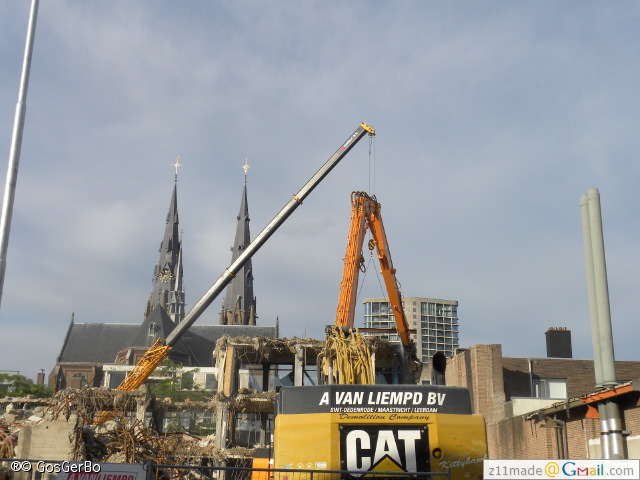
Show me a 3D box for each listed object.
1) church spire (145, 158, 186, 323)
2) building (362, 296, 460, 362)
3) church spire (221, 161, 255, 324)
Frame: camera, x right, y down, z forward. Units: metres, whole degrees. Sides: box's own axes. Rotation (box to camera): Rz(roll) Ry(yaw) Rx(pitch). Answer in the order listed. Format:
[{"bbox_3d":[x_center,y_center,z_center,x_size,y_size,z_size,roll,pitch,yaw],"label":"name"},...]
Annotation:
[{"bbox_3d":[-28.380,0.690,163.350,7.600,36.000,7.600,1,-18,0],"label":"church spire"},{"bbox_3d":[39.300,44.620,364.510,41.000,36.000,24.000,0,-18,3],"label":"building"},{"bbox_3d":[-15.000,0.590,165.430,7.000,36.000,7.000,1,-18,0],"label":"church spire"}]

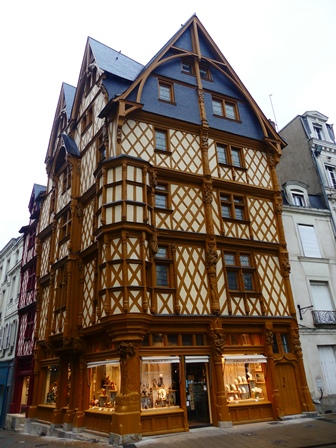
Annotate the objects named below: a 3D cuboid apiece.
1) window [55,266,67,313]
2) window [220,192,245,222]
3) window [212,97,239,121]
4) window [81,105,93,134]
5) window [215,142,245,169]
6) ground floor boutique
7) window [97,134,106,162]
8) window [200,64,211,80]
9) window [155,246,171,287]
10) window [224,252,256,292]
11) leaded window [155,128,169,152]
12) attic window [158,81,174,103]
[{"bbox_3d":[-4.974,3.026,15.215,0.200,2.082,1.534,16,-31,-35],"label":"window"},{"bbox_3d":[2.916,-0.728,14.652,1.404,1.436,0.200,7,-27,-21],"label":"window"},{"bbox_3d":[2.966,-5.901,16.732,1.599,1.497,0.200,7,-27,-21],"label":"window"},{"bbox_3d":[-4.578,-5.899,18.371,0.150,1.420,1.450,16,-31,-35],"label":"window"},{"bbox_3d":[3.196,-3.495,16.554,1.480,1.340,0.150,7,-27,-21],"label":"window"},{"bbox_3d":[-0.532,6.822,14.766,9.950,3.650,8.420,7,-27,-21],"label":"ground floor boutique"},{"bbox_3d":[-3.196,-3.607,15.696,0.150,1.200,0.950,16,-31,-35],"label":"window"},{"bbox_3d":[1.995,-8.085,17.383,0.764,1.052,0.200,7,-27,-21],"label":"window"},{"bbox_3d":[-0.224,1.625,12.372,0.634,1.627,0.200,7,-27,-21],"label":"window"},{"bbox_3d":[3.223,2.143,14.388,1.500,1.780,0.150,7,-27,-21],"label":"window"},{"bbox_3d":[-0.287,-3.921,15.203,0.700,1.340,0.150,7,-27,-21],"label":"leaded window"},{"bbox_3d":[-0.080,-6.734,16.495,0.840,1.440,0.150,7,-27,-21],"label":"attic window"}]

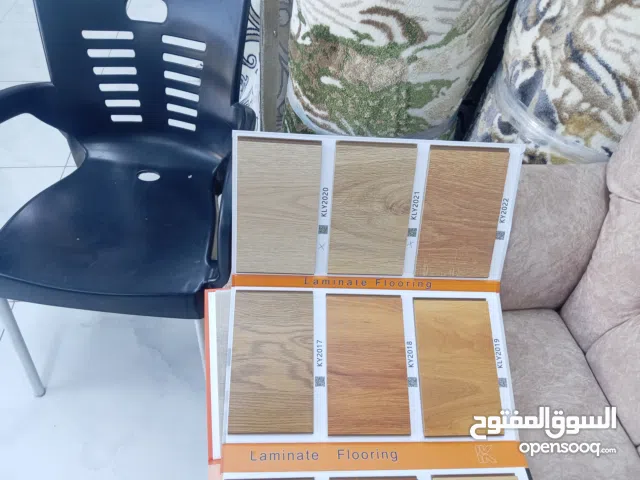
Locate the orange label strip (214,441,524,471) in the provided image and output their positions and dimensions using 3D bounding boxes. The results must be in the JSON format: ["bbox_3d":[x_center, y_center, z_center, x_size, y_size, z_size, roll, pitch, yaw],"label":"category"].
[{"bbox_3d":[0.081,0.294,0.677,0.420,0.005,0.036,3,47,-8],"label":"orange label strip"}]

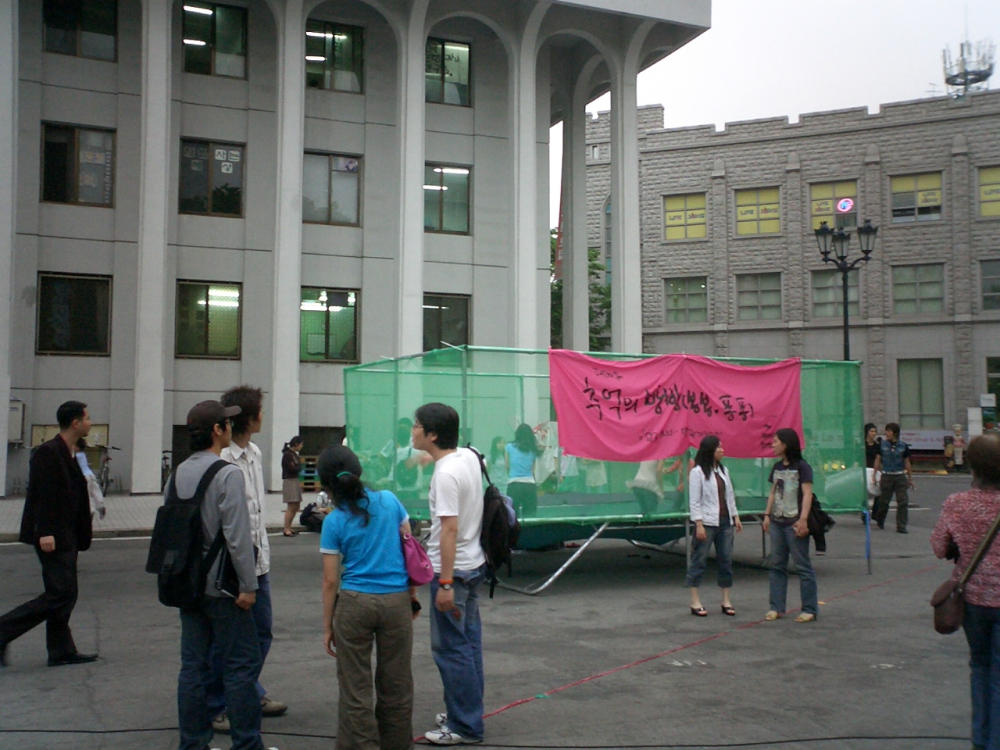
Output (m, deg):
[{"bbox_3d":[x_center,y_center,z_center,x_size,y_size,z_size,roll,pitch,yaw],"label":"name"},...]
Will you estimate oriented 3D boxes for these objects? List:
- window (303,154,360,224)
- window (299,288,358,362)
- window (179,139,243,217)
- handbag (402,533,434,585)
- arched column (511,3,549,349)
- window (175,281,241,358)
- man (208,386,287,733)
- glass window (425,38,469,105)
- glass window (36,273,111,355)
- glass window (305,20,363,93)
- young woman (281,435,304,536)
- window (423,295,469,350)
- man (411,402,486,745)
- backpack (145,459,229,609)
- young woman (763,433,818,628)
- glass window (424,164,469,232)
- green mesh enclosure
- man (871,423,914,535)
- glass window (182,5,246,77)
[{"bbox_3d":[-4.431,-4.918,28.308,1.608,1.930,0.150,2,-4,-22],"label":"window"},{"bbox_3d":[-4.244,-1.241,26.658,1.521,1.902,0.150,1,-3,-23],"label":"window"},{"bbox_3d":[-6.918,-4.728,25.681,1.521,1.843,0.150,1,-3,-23],"label":"window"},{"bbox_3d":[-0.406,0.893,5.200,0.130,0.270,0.220,-2,-4,33],"label":"handbag"},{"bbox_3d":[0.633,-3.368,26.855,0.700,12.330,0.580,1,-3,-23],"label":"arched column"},{"bbox_3d":[-7.321,-1.377,26.901,1.591,1.942,0.150,2,-4,-22],"label":"window"},{"bbox_3d":[-1.359,0.954,5.747,0.380,1.786,0.460,-1,-4,21],"label":"man"},{"bbox_3d":[-1.477,-7.994,28.218,1.521,1.772,0.150,1,-3,-23],"label":"glass window"},{"bbox_3d":[-9.671,-1.368,24.307,1.565,1.882,0.150,1,-3,-23],"label":"glass window"},{"bbox_3d":[-4.416,-8.492,28.530,1.601,1.848,0.150,2,-4,-22],"label":"glass window"},{"bbox_3d":[-3.358,1.780,17.355,0.360,1.592,0.420,-1,-4,16],"label":"young woman"},{"bbox_3d":[-1.480,-1.191,27.856,1.521,1.882,0.150,1,-3,-23],"label":"window"},{"bbox_3d":[-0.259,1.003,5.566,0.340,1.716,0.460,-1,-4,22],"label":"man"},{"bbox_3d":[-1.461,0.738,4.980,0.260,0.660,0.330,3,-5,-44],"label":"backpack"},{"bbox_3d":[2.508,1.282,9.271,0.500,1.624,0.320,-1,-4,25],"label":"young woman"},{"bbox_3d":[-1.524,-4.874,29.506,1.579,1.962,0.150,2,-4,-22],"label":"glass window"},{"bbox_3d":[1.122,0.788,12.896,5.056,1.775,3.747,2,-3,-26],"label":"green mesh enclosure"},{"bbox_3d":[6.339,1.637,17.269,0.580,1.770,0.420,0,-4,9],"label":"man"},{"bbox_3d":[-6.878,-8.105,25.878,1.521,1.814,0.150,1,-3,-23],"label":"glass window"}]

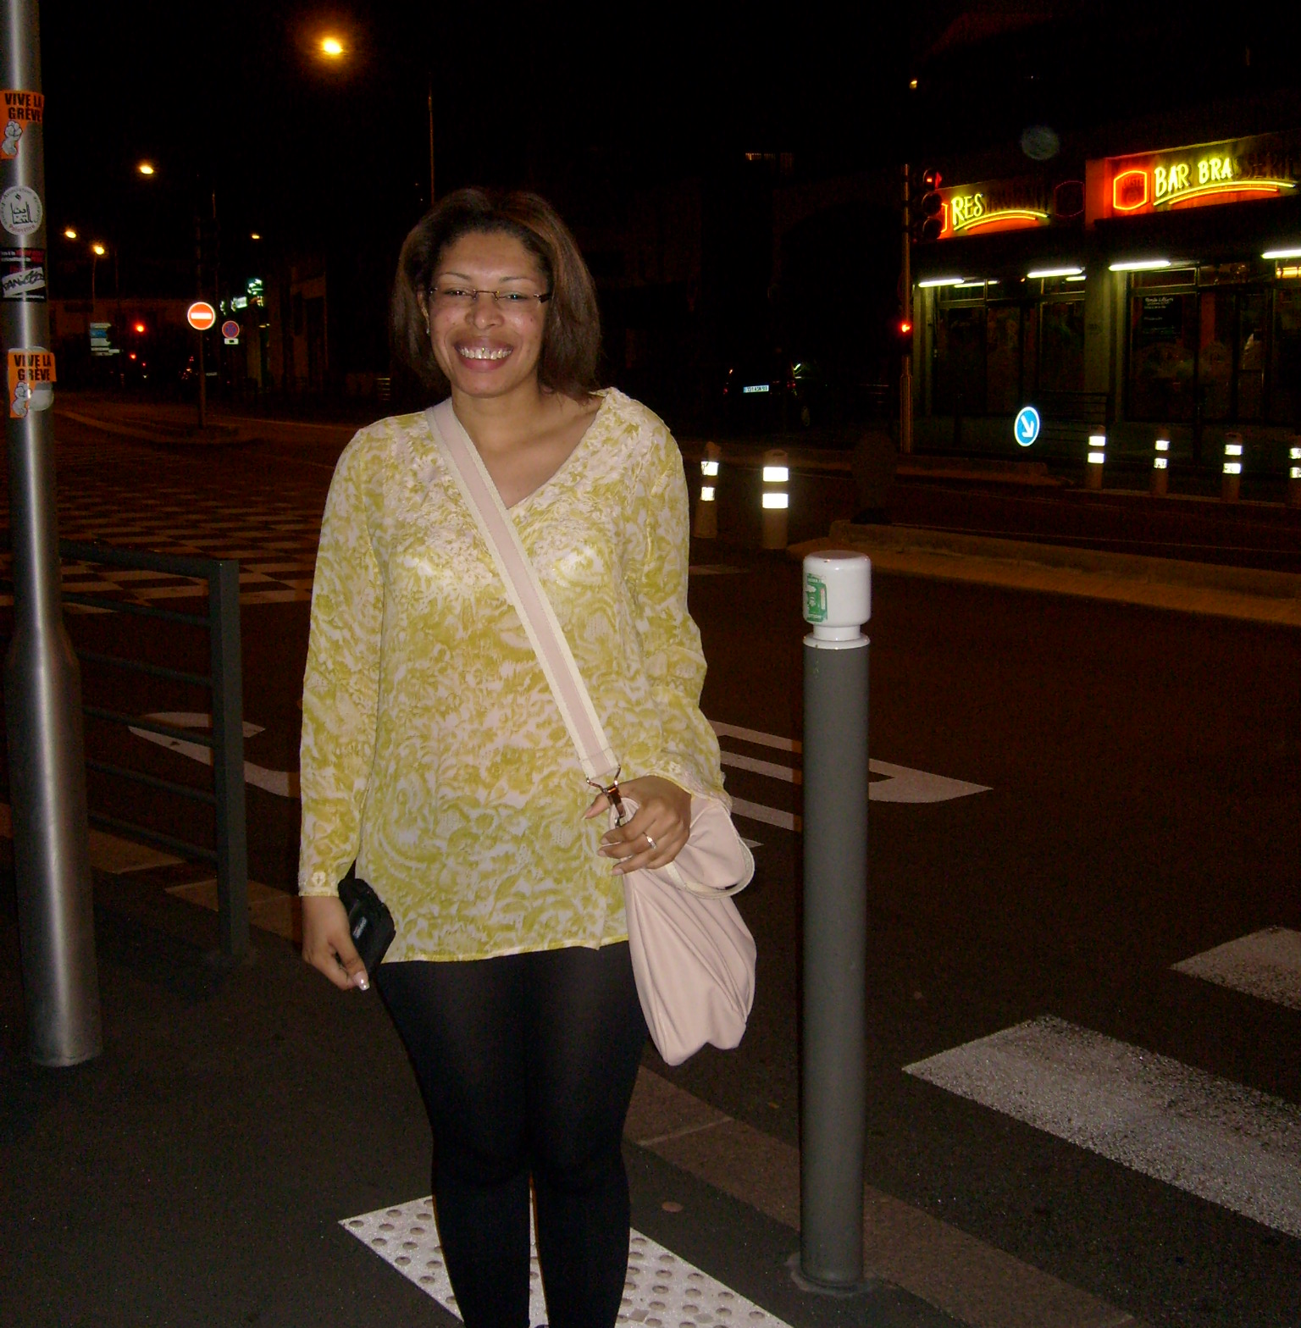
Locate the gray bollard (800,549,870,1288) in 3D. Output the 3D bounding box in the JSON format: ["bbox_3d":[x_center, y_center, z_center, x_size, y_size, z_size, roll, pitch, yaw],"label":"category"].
[{"bbox_3d":[0.300,0.424,2.841,0.106,1.210,0.106,-1,9,0],"label":"gray bollard"}]

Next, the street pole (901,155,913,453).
[{"bbox_3d":[3.146,-4.303,21.344,0.150,3.450,0.150,-1,9,0],"label":"street pole"}]

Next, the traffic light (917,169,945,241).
[{"bbox_3d":[3.358,-5.519,21.100,0.270,0.900,0.290,-5,10,-28],"label":"traffic light"}]

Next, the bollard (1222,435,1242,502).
[{"bbox_3d":[6.266,-2.126,18.847,0.190,0.720,0.190,-1,9,0],"label":"bollard"}]

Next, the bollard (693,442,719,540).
[{"bbox_3d":[0.416,-1.296,13.031,0.190,0.720,0.190,-1,9,0],"label":"bollard"}]

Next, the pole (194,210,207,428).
[{"bbox_3d":[-7.244,-5.502,28.048,0.140,3.410,0.140,-1,9,0],"label":"pole"}]

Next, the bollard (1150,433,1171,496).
[{"bbox_3d":[5.566,-2.211,19.118,0.190,0.720,0.190,-1,9,0],"label":"bollard"}]

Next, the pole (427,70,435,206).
[{"bbox_3d":[-5.627,-10.760,44.978,0.150,8.400,0.150,-1,9,0],"label":"pole"}]

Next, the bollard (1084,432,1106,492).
[{"bbox_3d":[5.003,-2.312,19.642,0.190,0.720,0.190,-1,9,0],"label":"bollard"}]

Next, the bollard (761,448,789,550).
[{"bbox_3d":[0.901,-1.192,12.675,0.190,0.720,0.190,-1,9,0],"label":"bollard"}]

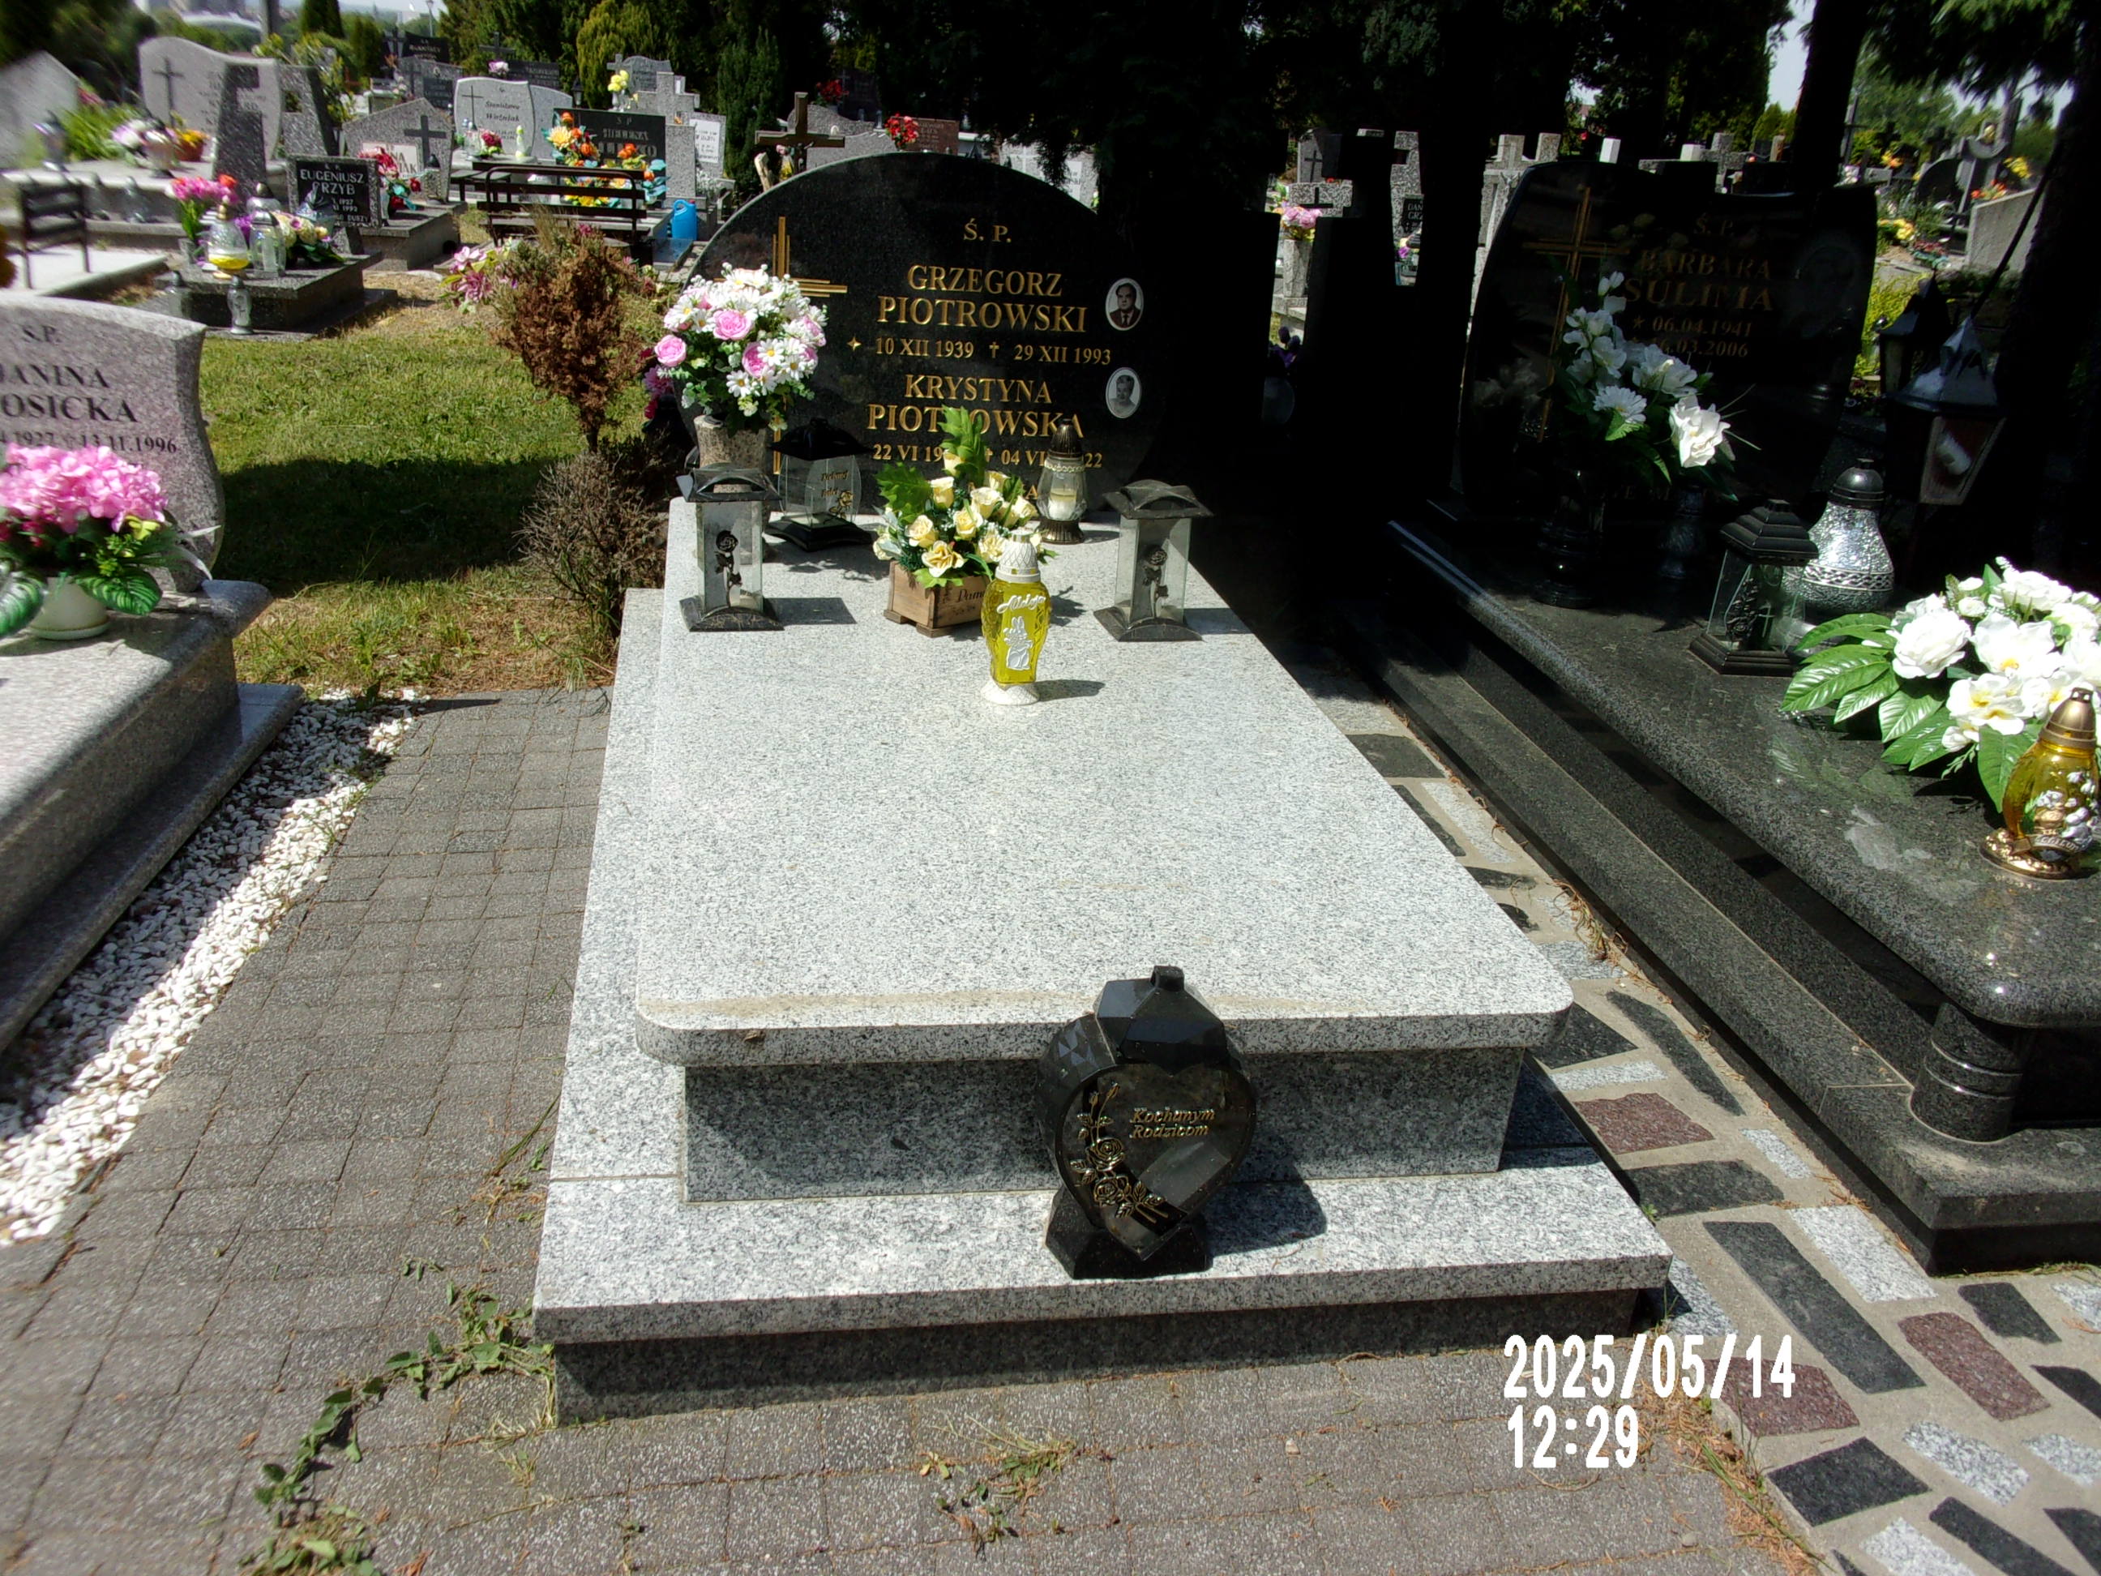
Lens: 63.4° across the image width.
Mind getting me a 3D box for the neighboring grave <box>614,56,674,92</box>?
[{"bbox_3d":[-4.079,-7.145,17.065,0.660,0.500,0.180,-3,25,-19],"label":"neighboring grave"}]

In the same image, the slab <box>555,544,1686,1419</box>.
[{"bbox_3d":[-0.115,0.014,2.919,1.280,0.366,2.406,1,24,-12],"label":"slab"}]

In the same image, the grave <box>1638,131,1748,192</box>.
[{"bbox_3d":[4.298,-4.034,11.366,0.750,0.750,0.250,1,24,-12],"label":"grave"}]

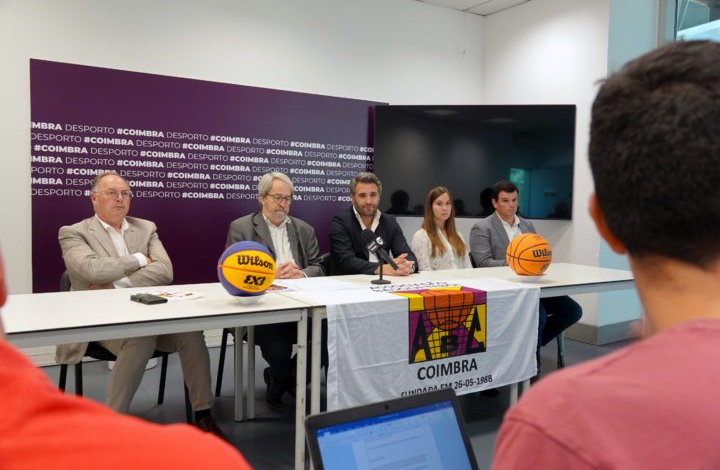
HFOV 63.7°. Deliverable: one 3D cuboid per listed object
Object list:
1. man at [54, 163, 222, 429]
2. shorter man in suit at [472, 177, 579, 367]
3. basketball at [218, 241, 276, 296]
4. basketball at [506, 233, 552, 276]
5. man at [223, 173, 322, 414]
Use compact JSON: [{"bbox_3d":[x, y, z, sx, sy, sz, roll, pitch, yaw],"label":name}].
[{"bbox_3d":[-1.130,0.320,2.895,0.780,1.273,0.620,4,4,44],"label":"man"},{"bbox_3d":[1.137,0.267,4.179,0.570,1.320,0.770,-2,4,-43],"label":"shorter man in suit"},{"bbox_3d":[-0.453,0.141,2.330,0.231,0.231,0.231,-1,3,-31],"label":"basketball"},{"bbox_3d":[0.929,0.116,3.180,0.241,0.241,0.241,-1,3,-31],"label":"basketball"},{"bbox_3d":[-0.492,0.297,3.280,0.600,1.300,0.700,-1,4,-34],"label":"man"}]

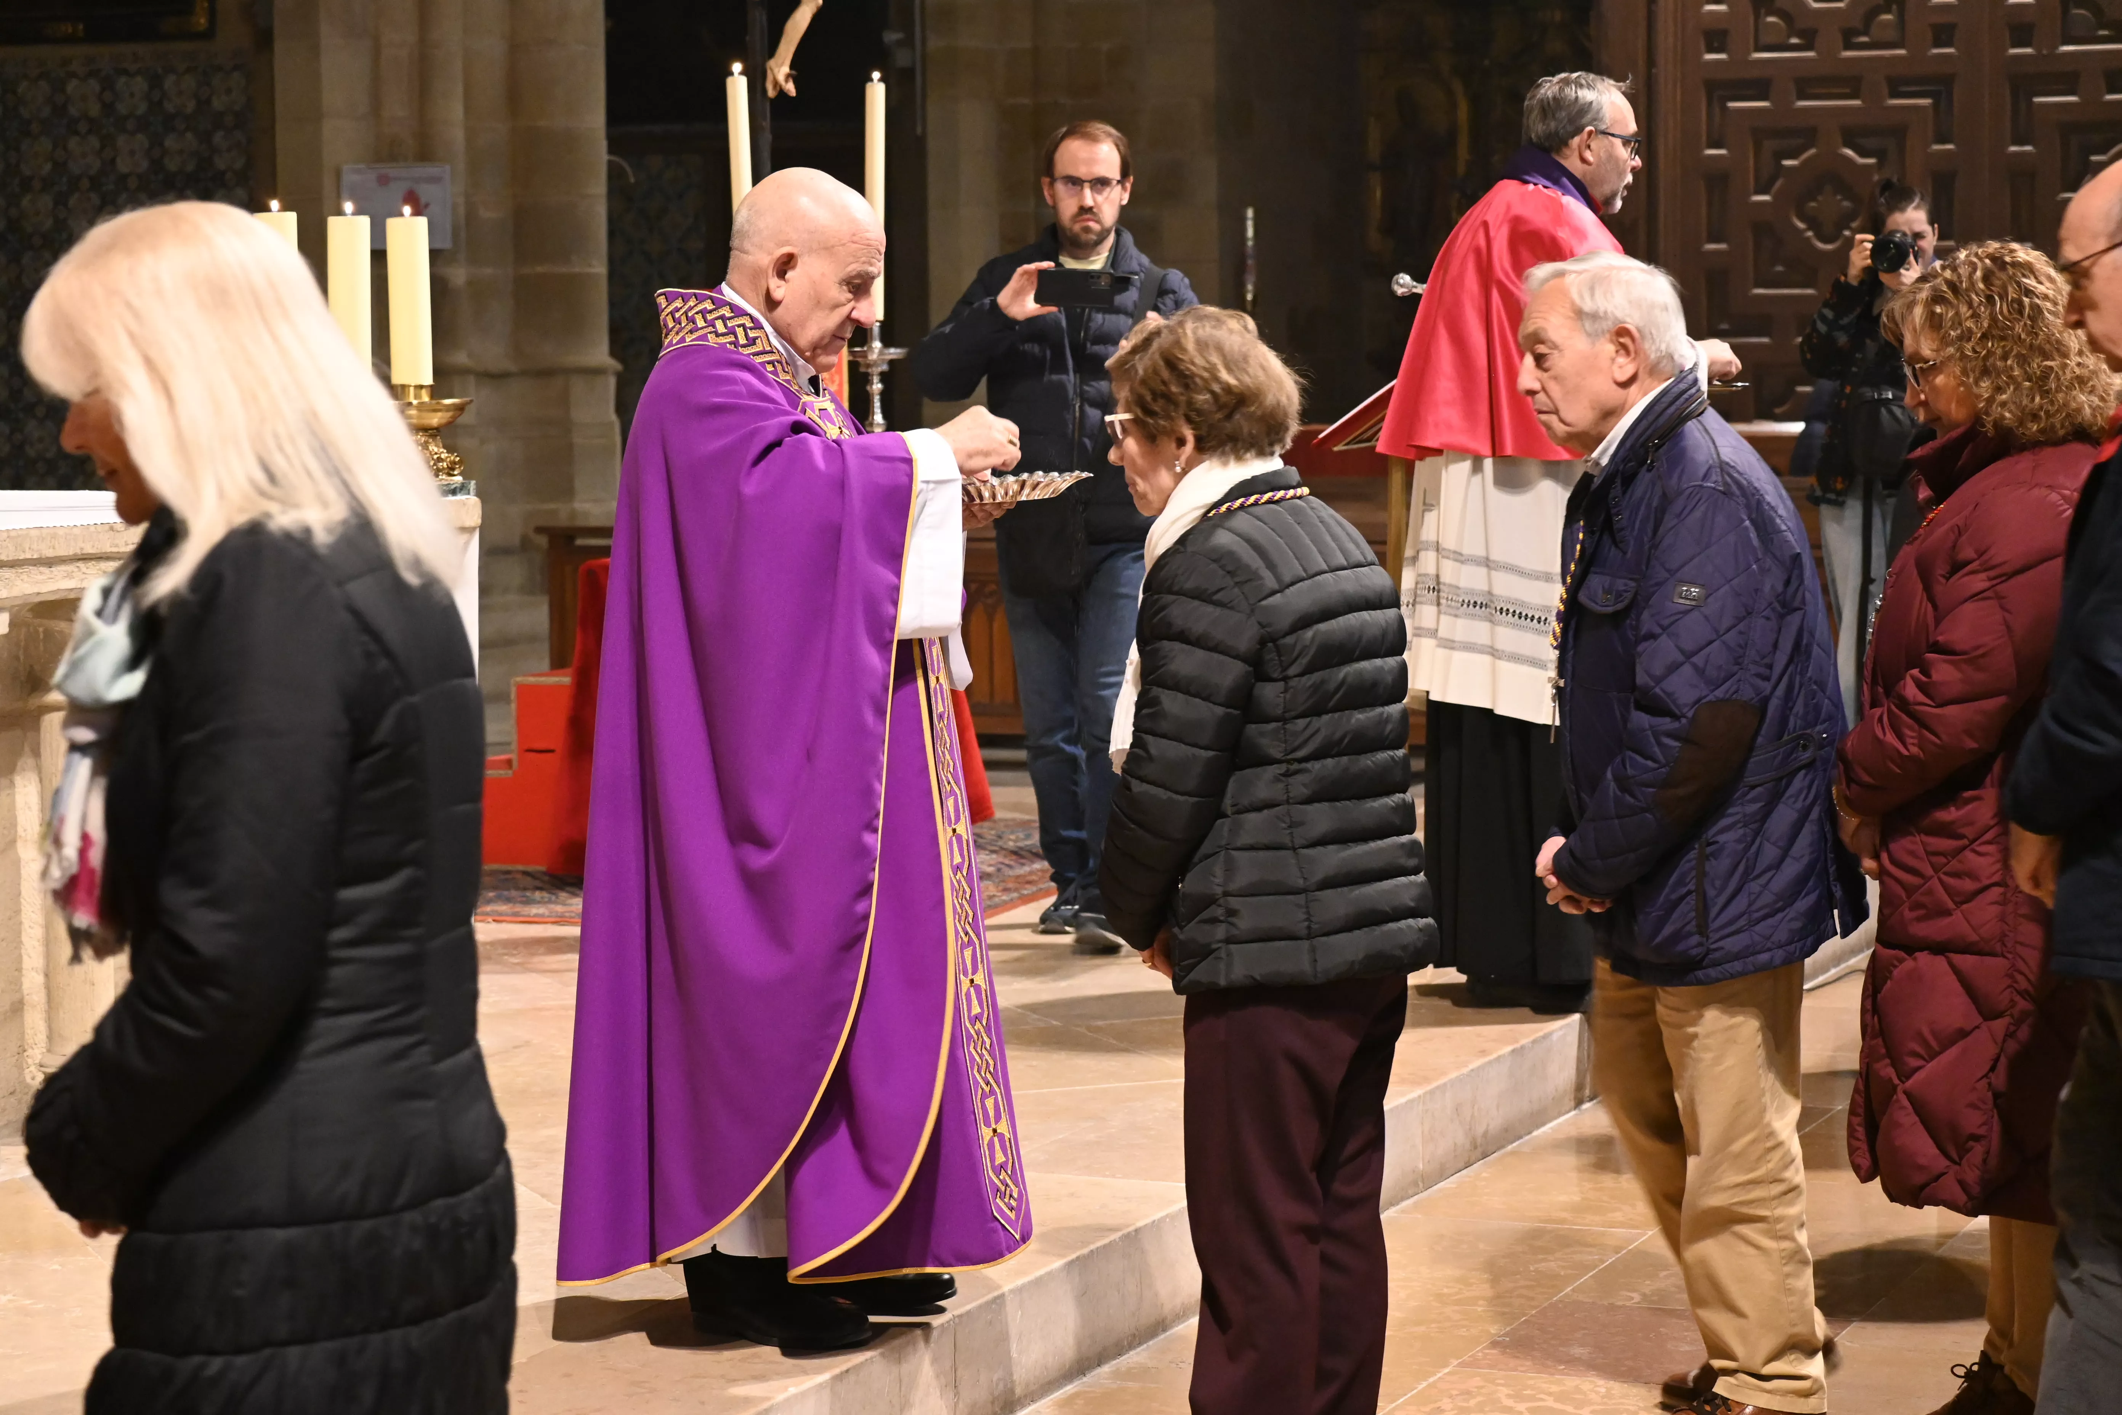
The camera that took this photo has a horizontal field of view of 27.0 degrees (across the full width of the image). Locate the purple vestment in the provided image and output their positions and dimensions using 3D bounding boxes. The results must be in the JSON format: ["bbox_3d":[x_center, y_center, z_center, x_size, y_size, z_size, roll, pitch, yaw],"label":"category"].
[{"bbox_3d":[-0.371,0.110,6.120,0.610,1.370,0.620,1,6,16],"label":"purple vestment"}]

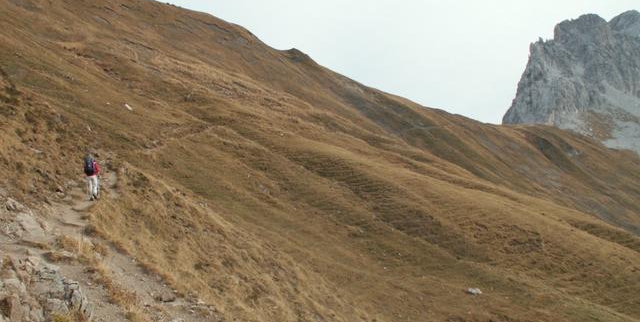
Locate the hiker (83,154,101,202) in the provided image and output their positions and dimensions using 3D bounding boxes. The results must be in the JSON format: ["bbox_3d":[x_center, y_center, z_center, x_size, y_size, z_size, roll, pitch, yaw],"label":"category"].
[{"bbox_3d":[-8.250,0.600,23.400,0.570,1.720,0.520,0,0,3],"label":"hiker"}]

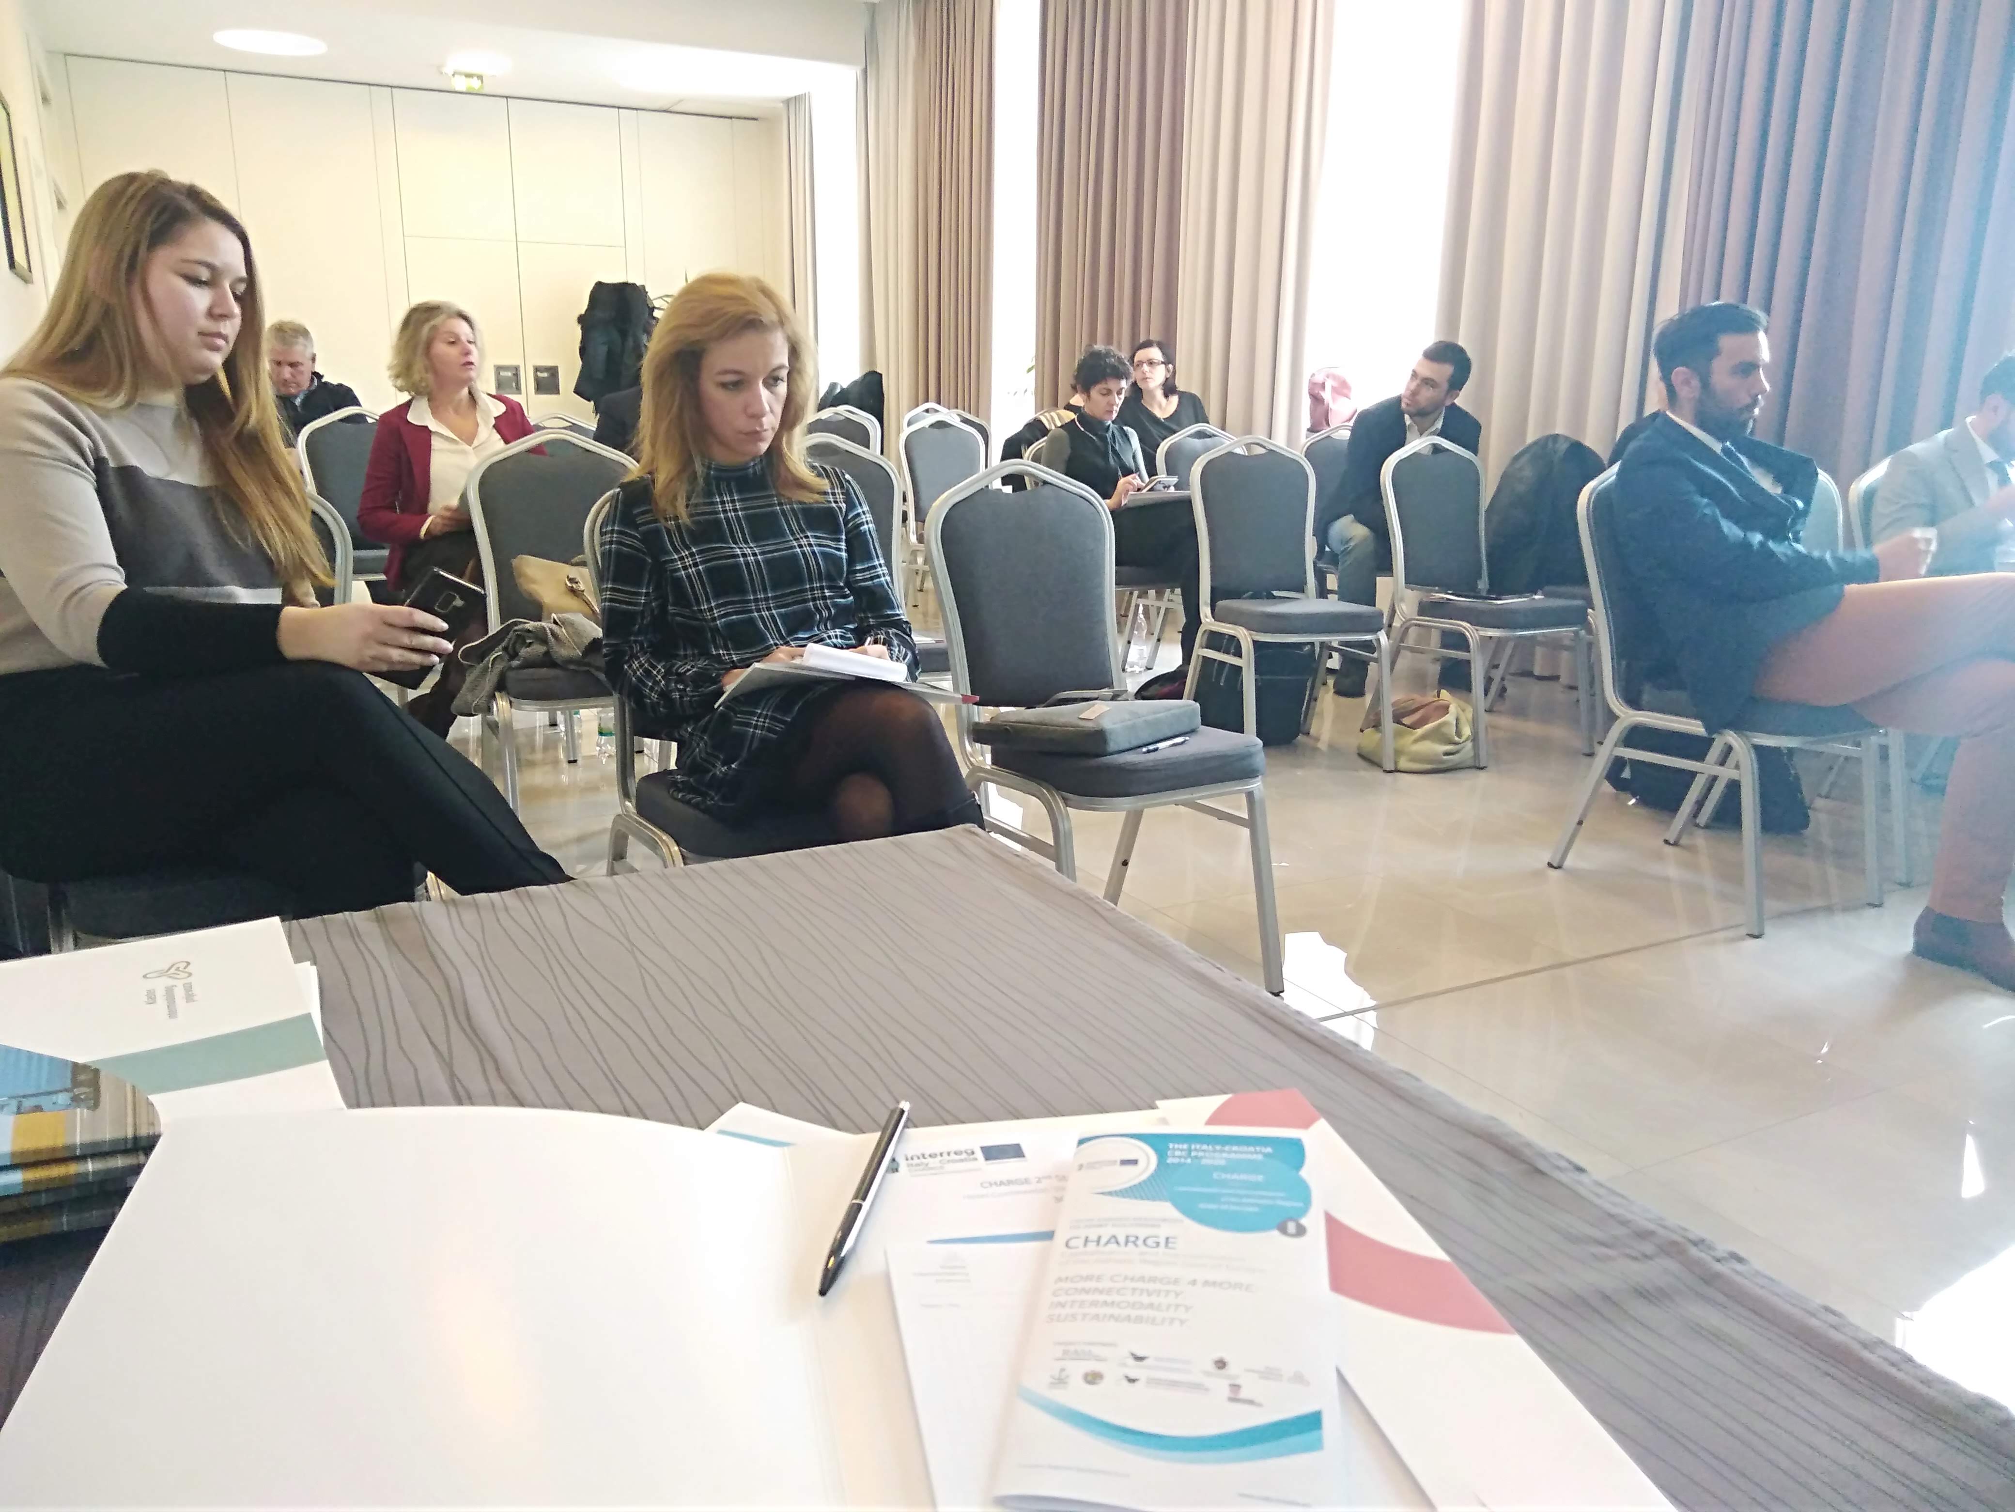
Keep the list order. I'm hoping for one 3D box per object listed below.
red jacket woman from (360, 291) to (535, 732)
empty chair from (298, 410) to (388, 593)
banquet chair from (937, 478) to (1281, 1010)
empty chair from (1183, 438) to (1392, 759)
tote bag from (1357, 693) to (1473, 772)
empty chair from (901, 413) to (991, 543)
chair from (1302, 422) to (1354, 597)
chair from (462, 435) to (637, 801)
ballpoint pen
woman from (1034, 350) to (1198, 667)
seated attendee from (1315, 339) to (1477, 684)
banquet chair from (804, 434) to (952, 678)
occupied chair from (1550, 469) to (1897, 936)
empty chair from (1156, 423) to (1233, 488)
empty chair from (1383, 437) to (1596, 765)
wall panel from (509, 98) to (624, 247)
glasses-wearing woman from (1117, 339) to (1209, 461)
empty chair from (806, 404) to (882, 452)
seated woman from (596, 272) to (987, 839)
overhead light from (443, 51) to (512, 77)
[{"bbox_3d":[-1.495,-0.605,4.439,0.480,1.250,0.770,-5,14,-24],"label":"red jacket woman"},{"bbox_3d":[-2.319,-0.744,5.806,0.440,0.930,0.585,-2,13,-14],"label":"empty chair"},{"bbox_3d":[0.165,-0.049,2.913,0.440,0.915,0.560,-7,16,-32],"label":"banquet chair"},{"bbox_3d":[0.824,-0.459,4.790,0.440,0.930,0.585,-3,13,-16],"label":"empty chair"},{"bbox_3d":[1.216,-0.085,4.820,0.320,0.205,0.250,-2,13,-12],"label":"tote bag"},{"bbox_3d":[-0.163,-0.991,7.027,0.440,0.930,0.585,-6,15,-27],"label":"empty chair"},{"bbox_3d":[1.360,-0.718,5.864,0.440,0.915,0.560,-5,15,-25],"label":"chair"},{"bbox_3d":[-1.054,-0.324,4.005,0.440,0.915,0.560,-5,14,-24],"label":"chair"},{"bbox_3d":[-0.052,0.162,0.609,0.009,0.009,0.144,2,13,7],"label":"ballpoint pen"},{"bbox_3d":[0.408,-0.828,5.739,0.470,1.210,0.720,-9,16,-36],"label":"woman"},{"bbox_3d":[1.400,-0.841,5.745,0.580,1.210,0.750,-1,13,-8],"label":"seated attendee"},{"bbox_3d":[-0.374,-0.327,4.065,0.440,0.915,0.560,-5,14,-24],"label":"banquet chair"},{"bbox_3d":[1.577,-0.164,3.563,0.440,0.930,0.585,-7,15,-29],"label":"occupied chair"},{"bbox_3d":[0.844,-0.718,5.829,0.440,0.915,0.560,-6,15,-28],"label":"empty chair"},{"bbox_3d":[1.457,-0.494,4.983,0.440,0.930,0.585,-5,14,-25],"label":"empty chair"},{"bbox_3d":[-3.097,-4.096,11.486,0.780,0.940,0.050,-6,15,-29],"label":"wall panel"},{"bbox_3d":[0.698,-1.140,7.000,0.490,1.260,0.760,-1,13,-10],"label":"glasses-wearing woman"},{"bbox_3d":[-0.758,-1.148,7.669,0.440,0.930,0.585,-3,14,-18],"label":"empty chair"},{"bbox_3d":[-0.345,-0.111,2.466,0.500,1.225,0.750,-7,15,-29],"label":"seated woman"},{"bbox_3d":[-3.155,-4.121,9.708,0.420,0.080,0.420,-6,15,-29],"label":"overhead light"}]

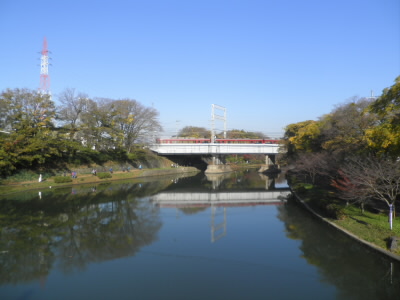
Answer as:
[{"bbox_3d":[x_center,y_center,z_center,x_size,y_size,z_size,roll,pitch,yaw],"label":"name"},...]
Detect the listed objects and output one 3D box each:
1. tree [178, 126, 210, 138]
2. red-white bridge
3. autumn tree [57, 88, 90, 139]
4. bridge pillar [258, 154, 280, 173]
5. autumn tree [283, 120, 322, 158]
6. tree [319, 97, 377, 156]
[{"bbox_3d":[-2.300,-2.400,128.000,13.200,14.500,12.000,0,-1,0],"label":"tree"},{"bbox_3d":[8.300,2.150,113.500,53.000,11.600,10.000,0,-1,-6],"label":"red-white bridge"},{"bbox_3d":[-31.600,-7.800,78.000,8.600,14.800,8.600,0,-1,0],"label":"autumn tree"},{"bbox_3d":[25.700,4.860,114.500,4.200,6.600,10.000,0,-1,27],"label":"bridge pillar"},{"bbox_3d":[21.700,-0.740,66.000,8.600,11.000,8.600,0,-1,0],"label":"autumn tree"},{"bbox_3d":[22.200,-1.670,47.000,8.800,12.700,8.600,0,-1,0],"label":"tree"}]

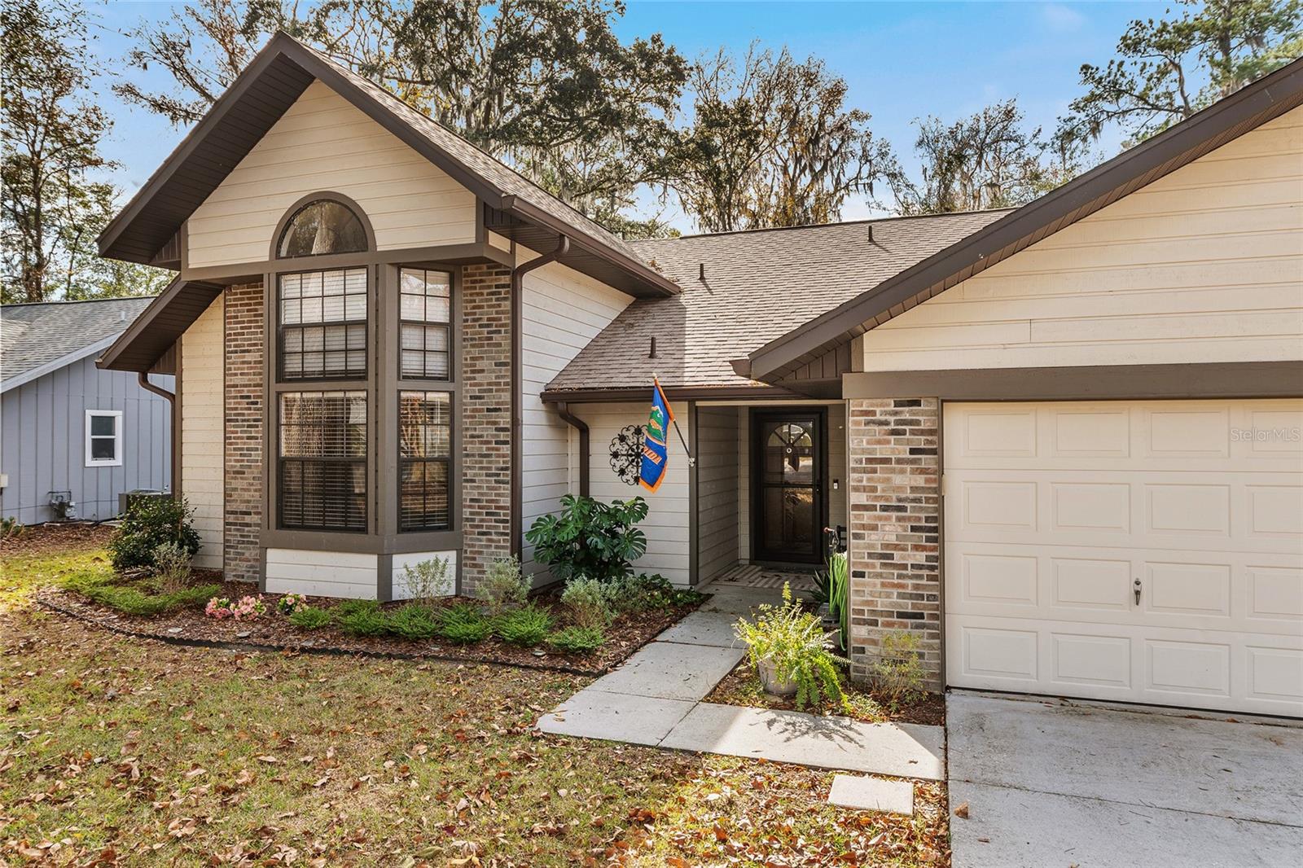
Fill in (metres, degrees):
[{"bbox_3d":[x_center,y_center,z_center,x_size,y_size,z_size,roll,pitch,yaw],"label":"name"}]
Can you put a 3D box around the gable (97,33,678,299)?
[{"bbox_3d":[-2.811,-2.920,11.017,5.000,2.120,5.100,0,-1,19],"label":"gable"}]

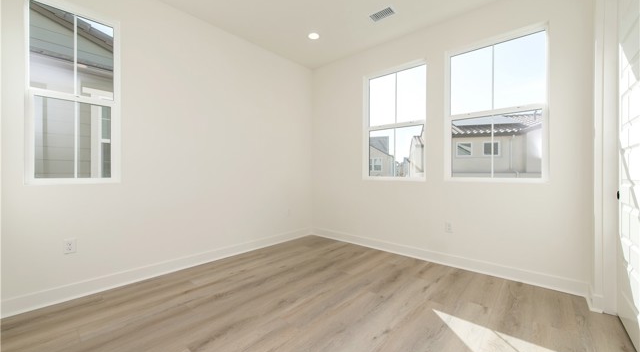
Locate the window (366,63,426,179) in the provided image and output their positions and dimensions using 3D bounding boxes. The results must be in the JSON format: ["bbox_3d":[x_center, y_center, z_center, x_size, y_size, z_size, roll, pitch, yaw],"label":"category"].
[{"bbox_3d":[0.975,-0.670,3.284,0.865,1.450,0.100,1,1,42],"label":"window"}]

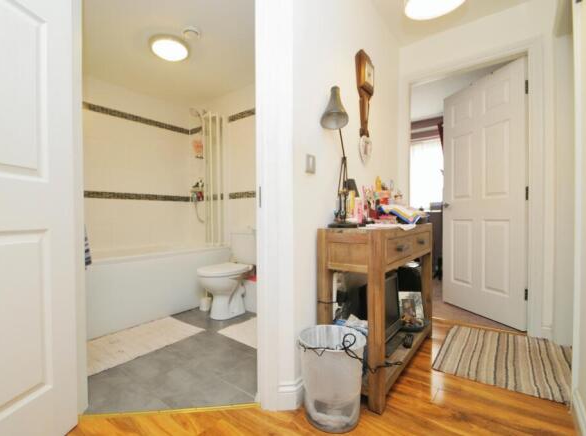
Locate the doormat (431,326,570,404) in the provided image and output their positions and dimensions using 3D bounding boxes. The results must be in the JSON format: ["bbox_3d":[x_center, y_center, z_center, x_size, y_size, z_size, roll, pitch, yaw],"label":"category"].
[{"bbox_3d":[1.277,0.819,1.573,0.710,0.012,0.760,0,0,37],"label":"doormat"}]

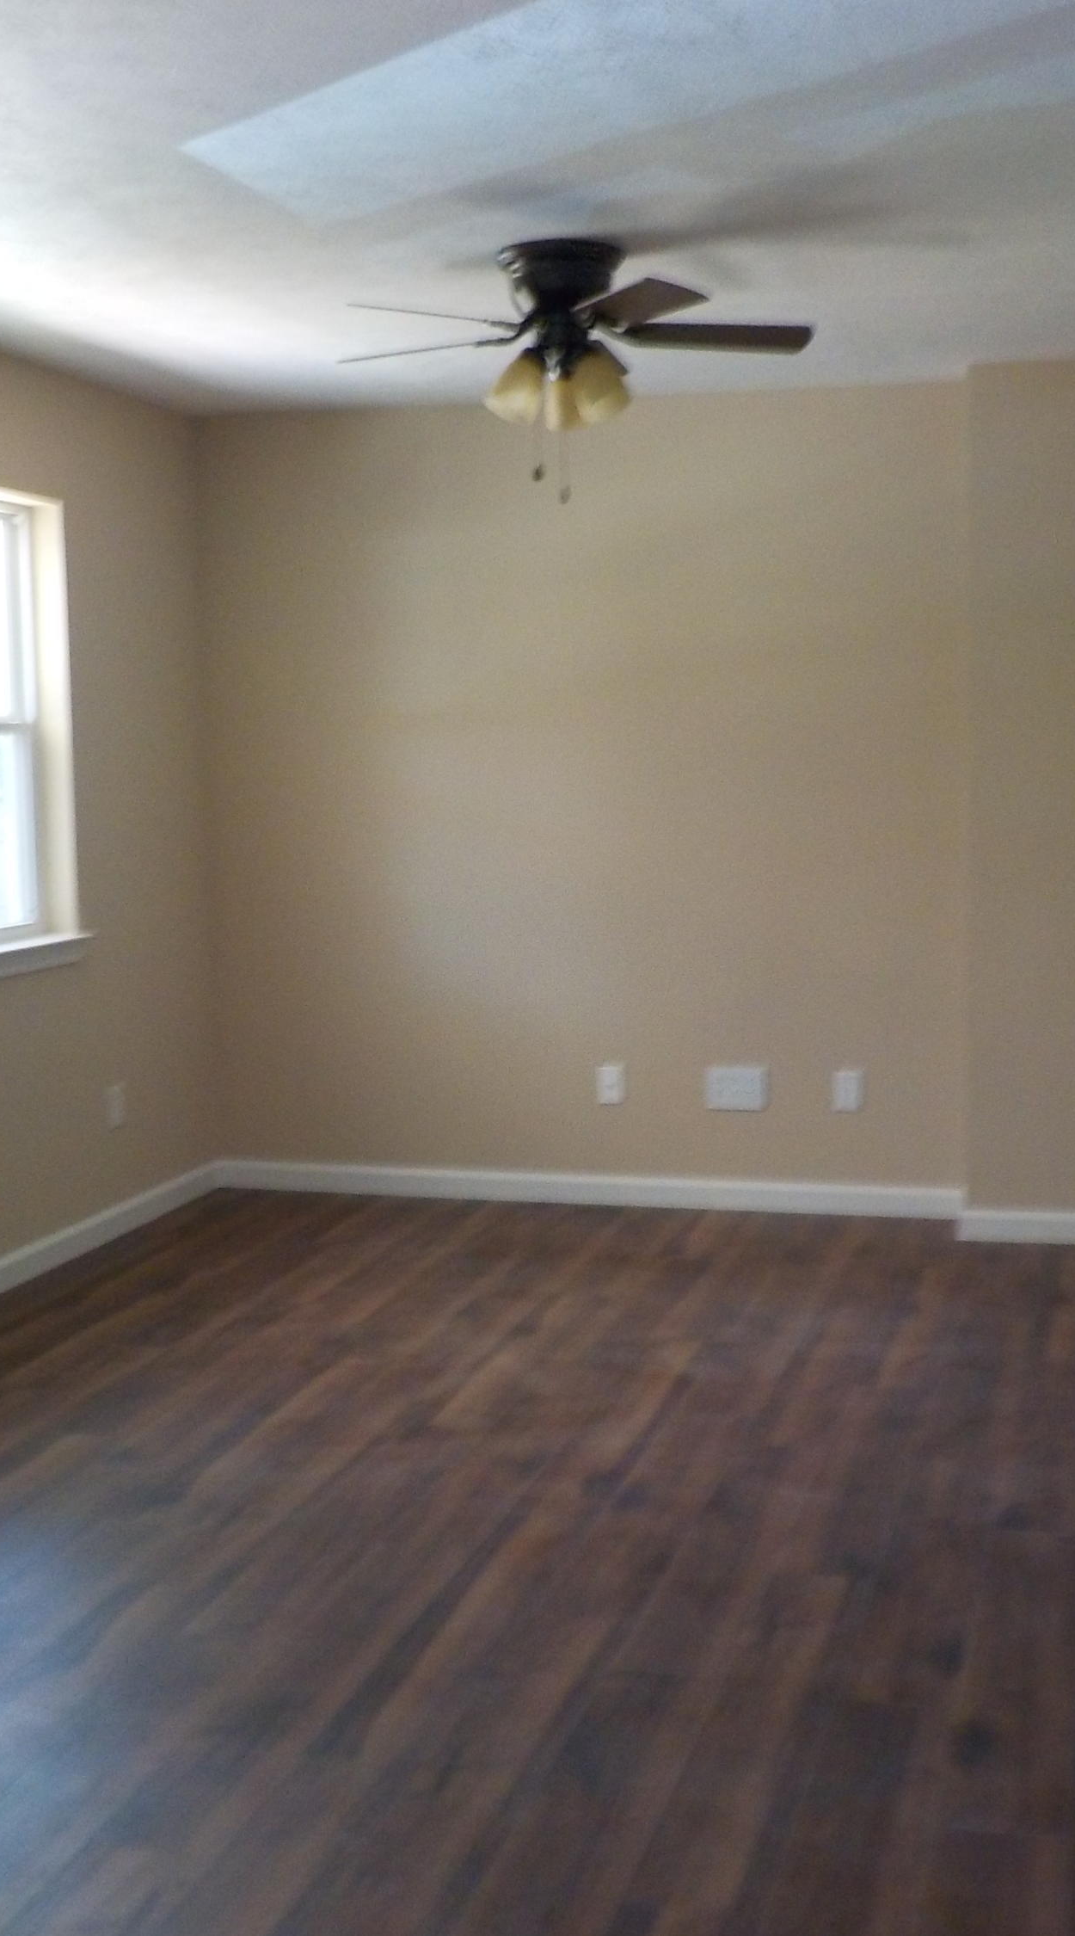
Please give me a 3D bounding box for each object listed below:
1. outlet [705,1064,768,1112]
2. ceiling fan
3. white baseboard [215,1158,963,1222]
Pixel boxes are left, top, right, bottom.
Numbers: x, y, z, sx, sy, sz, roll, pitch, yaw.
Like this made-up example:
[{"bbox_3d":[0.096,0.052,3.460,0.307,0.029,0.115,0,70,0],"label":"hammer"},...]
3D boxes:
[{"bbox_3d":[0.603,0.365,6.749,0.175,0.123,0.012,1,6,15],"label":"outlet"},{"bbox_3d":[0.049,-1.305,4.645,1.040,0.380,1.040,1,6,15],"label":"ceiling fan"},{"bbox_3d":[0.122,0.683,6.911,2.363,0.084,0.018,1,6,15],"label":"white baseboard"}]

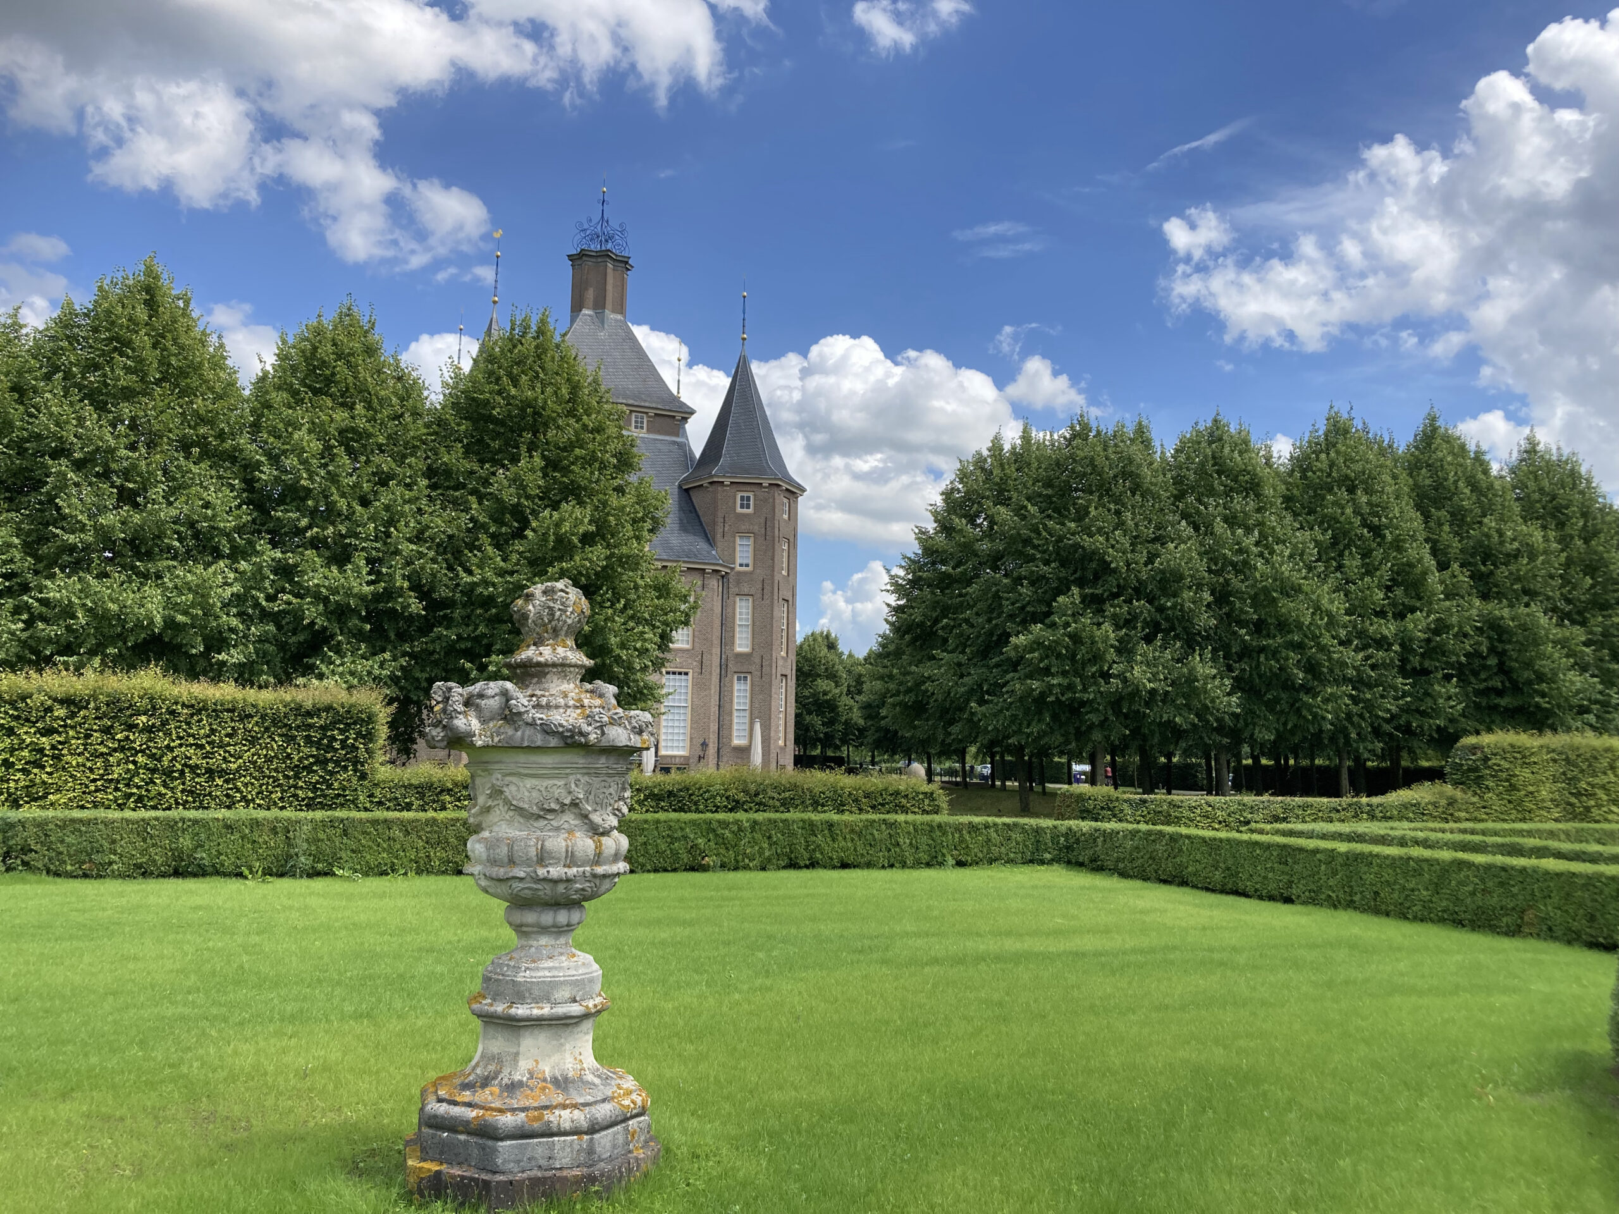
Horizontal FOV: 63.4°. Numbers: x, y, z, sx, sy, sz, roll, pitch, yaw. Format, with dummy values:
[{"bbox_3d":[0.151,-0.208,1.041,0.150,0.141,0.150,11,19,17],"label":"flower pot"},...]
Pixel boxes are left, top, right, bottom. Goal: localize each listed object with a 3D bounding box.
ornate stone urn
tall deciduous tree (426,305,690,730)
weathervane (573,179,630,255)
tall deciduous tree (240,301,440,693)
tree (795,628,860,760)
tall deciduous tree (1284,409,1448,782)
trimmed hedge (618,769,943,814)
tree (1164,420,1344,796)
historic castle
[{"bbox_3d":[-1.060,1.031,5.215,0.928,2.280,0.928,4,-7,-22],"label":"ornate stone urn"},{"bbox_3d":[-7.266,-1.325,36.614,7.400,14.347,6.800,4,-7,-22],"label":"tall deciduous tree"},{"bbox_3d":[-11.604,-21.662,73.034,2.800,4.053,2.800,4,-7,-22],"label":"weathervane"},{"bbox_3d":[-12.340,-1.377,34.698,6.000,13.848,6.200,4,-7,-22],"label":"tall deciduous tree"},{"bbox_3d":[1.415,9.161,121.785,6.800,14.280,6.600,1,-7,0],"label":"tree"},{"bbox_3d":[19.986,0.111,47.667,6.200,14.909,6.200,4,-7,-22],"label":"tall deciduous tree"},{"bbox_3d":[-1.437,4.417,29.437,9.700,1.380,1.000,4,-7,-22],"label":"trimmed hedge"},{"bbox_3d":[15.146,0.230,45.529,6.300,14.026,6.200,4,-7,-22],"label":"tree"},{"bbox_3d":[-11.812,-5.582,71.083,18.460,30.974,17.451,4,-7,-22],"label":"historic castle"}]

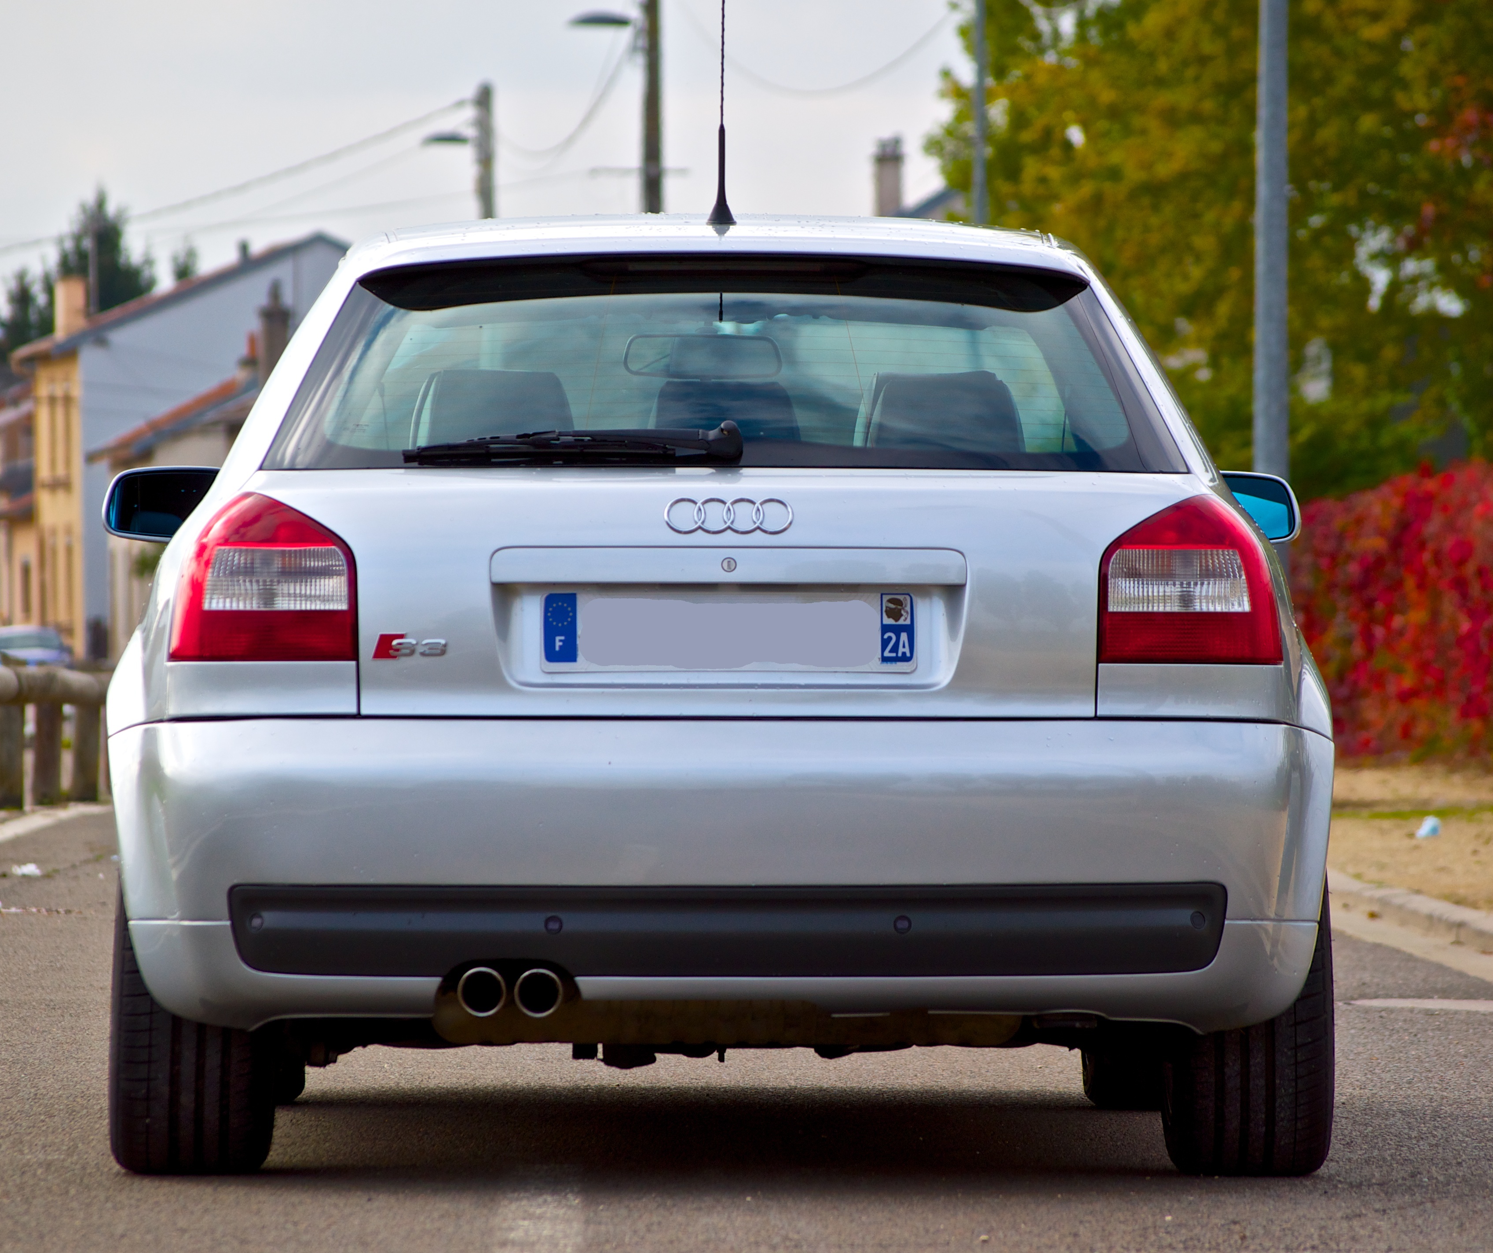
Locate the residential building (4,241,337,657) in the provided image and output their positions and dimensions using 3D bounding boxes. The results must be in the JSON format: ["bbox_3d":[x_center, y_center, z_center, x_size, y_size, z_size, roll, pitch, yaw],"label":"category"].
[{"bbox_3d":[-10.250,-3.420,234.000,11.000,10.300,9.200,0,0,-10],"label":"residential building"}]

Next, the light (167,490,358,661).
[{"bbox_3d":[-0.671,-0.068,14.680,0.267,0.237,0.180,0,0,-1],"label":"light"}]

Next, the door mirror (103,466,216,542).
[{"bbox_3d":[-0.925,-0.199,17.050,0.225,0.127,0.130,0,0,-1],"label":"door mirror"}]

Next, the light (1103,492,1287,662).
[{"bbox_3d":[0.618,-0.066,14.670,0.267,0.237,0.180,0,0,-1],"label":"light"}]

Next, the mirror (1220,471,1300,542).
[{"bbox_3d":[0.785,-0.193,17.020,0.220,0.125,0.130,0,0,-1],"label":"mirror"}]

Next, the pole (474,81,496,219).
[{"bbox_3d":[-3.580,-3.200,146.000,0.270,9.000,0.270,0,0,0],"label":"pole"}]

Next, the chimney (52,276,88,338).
[{"bbox_3d":[-14.720,-6.900,230.300,0.520,1.450,0.850,0,0,-10],"label":"chimney"}]

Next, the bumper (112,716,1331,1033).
[{"bbox_3d":[-0.034,0.340,14.710,1.720,0.435,0.480,0,0,-1],"label":"bumper"}]

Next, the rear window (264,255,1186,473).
[{"bbox_3d":[-0.030,-0.369,14.840,1.280,0.390,0.090,0,-42,-1],"label":"rear window"}]

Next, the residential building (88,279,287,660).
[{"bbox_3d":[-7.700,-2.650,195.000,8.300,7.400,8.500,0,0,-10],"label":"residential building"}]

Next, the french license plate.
[{"bbox_3d":[-0.024,0.008,14.630,0.520,0.110,0.012,0,0,-1],"label":"french license plate"}]

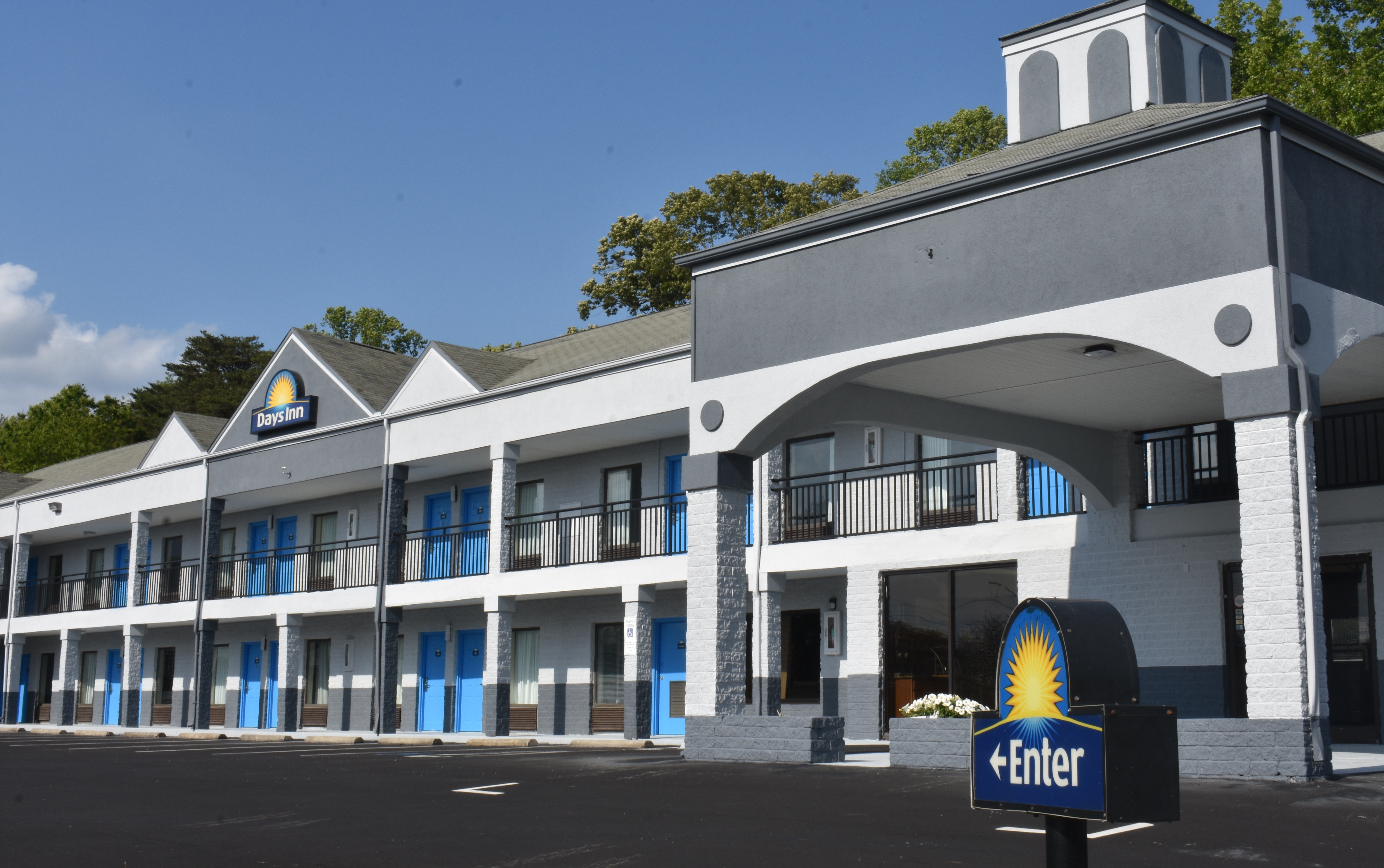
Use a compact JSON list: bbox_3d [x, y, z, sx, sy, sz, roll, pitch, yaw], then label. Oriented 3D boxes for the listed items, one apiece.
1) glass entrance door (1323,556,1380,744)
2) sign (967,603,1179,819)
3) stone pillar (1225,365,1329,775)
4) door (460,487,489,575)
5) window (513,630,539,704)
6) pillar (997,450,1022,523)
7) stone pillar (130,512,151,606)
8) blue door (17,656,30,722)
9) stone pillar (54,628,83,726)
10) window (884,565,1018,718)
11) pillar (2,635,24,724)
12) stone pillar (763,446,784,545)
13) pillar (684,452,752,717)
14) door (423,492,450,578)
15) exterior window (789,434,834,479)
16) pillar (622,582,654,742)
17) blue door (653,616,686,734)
[{"bbox_3d":[7.490,2.472,18.656,0.120,2.160,0.920,9,-13,-42],"label":"glass entrance door"},{"bbox_3d":[1.253,0.911,5.425,0.240,0.711,1.039,3,-11,-12],"label":"sign"},{"bbox_3d":[4.347,1.044,12.010,0.510,2.965,0.525,9,-13,-42],"label":"stone pillar"},{"bbox_3d":[-4.496,2.158,33.732,0.090,2.069,1.019,9,-13,-43],"label":"door"},{"bbox_3d":[-3.293,4.613,32.049,0.090,1.522,1.093,9,-13,-43],"label":"window"},{"bbox_3d":[4.312,0.011,21.764,0.340,2.380,0.350,10,-14,-43],"label":"pillar"},{"bbox_3d":[-13.635,3.110,39.981,0.370,2.380,0.370,10,-14,-43],"label":"stone pillar"},{"bbox_3d":[-19.774,7.540,47.817,0.100,2.020,0.920,10,-14,-43],"label":"blue door"},{"bbox_3d":[-16.736,6.561,43.454,0.410,2.515,0.410,9,-13,-42],"label":"stone pillar"},{"bbox_3d":[3.500,2.903,22.015,0.120,2.280,2.320,10,-14,-43],"label":"window"},{"bbox_3d":[-19.302,6.979,45.968,0.404,2.565,0.404,9,-13,-43],"label":"pillar"},{"bbox_3d":[1.177,0.561,24.945,0.350,2.380,0.350,10,-14,-43],"label":"stone pillar"},{"bbox_3d":[0.251,1.544,16.347,0.510,2.580,0.510,9,-13,-42],"label":"pillar"},{"bbox_3d":[-5.301,2.287,33.640,0.100,2.020,0.920,10,-14,-43],"label":"door"},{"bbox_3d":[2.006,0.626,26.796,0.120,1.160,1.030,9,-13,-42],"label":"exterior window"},{"bbox_3d":[-0.875,3.740,26.499,0.370,2.500,0.370,10,-14,-43],"label":"pillar"},{"bbox_3d":[-0.322,4.217,28.094,0.100,2.020,0.920,10,-14,-43],"label":"blue door"}]

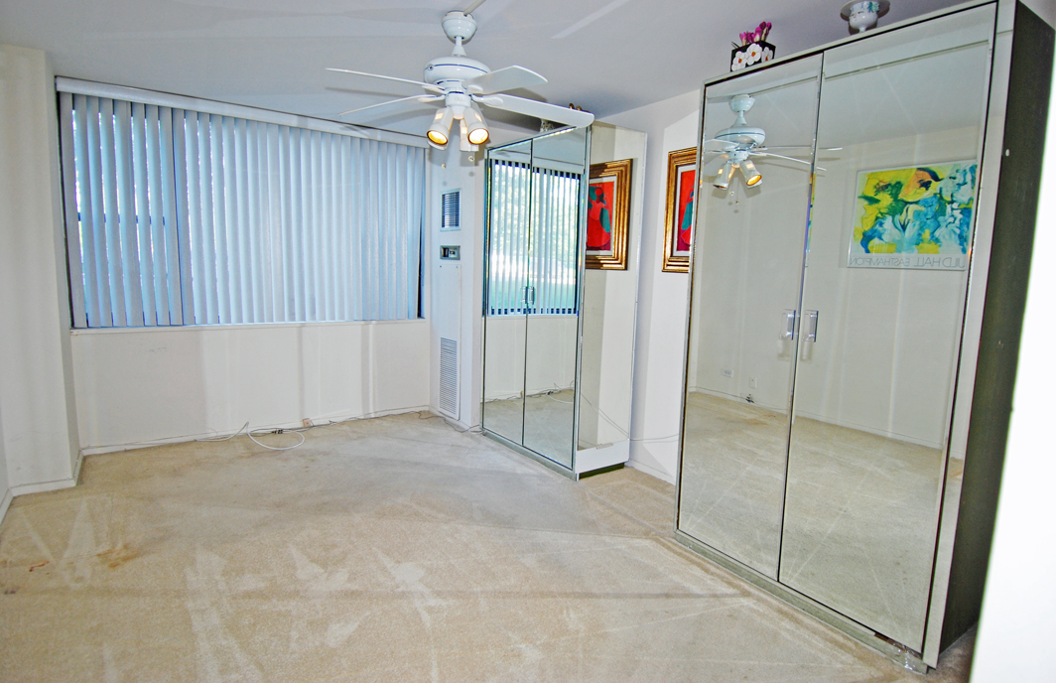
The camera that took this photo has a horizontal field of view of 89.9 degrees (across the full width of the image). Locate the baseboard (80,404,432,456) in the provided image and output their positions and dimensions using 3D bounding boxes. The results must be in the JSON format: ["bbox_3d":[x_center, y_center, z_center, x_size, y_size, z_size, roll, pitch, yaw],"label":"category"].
[{"bbox_3d":[-1.998,0.697,4.349,2.554,0.055,0.019,-3,8,-34],"label":"baseboard"}]

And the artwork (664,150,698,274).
[{"bbox_3d":[1.048,-0.781,3.102,0.045,0.745,0.621,-3,8,-34],"label":"artwork"}]

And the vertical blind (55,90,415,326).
[{"bbox_3d":[-1.974,-0.952,4.154,2.532,1.629,0.096,-3,8,-34],"label":"vertical blind"}]

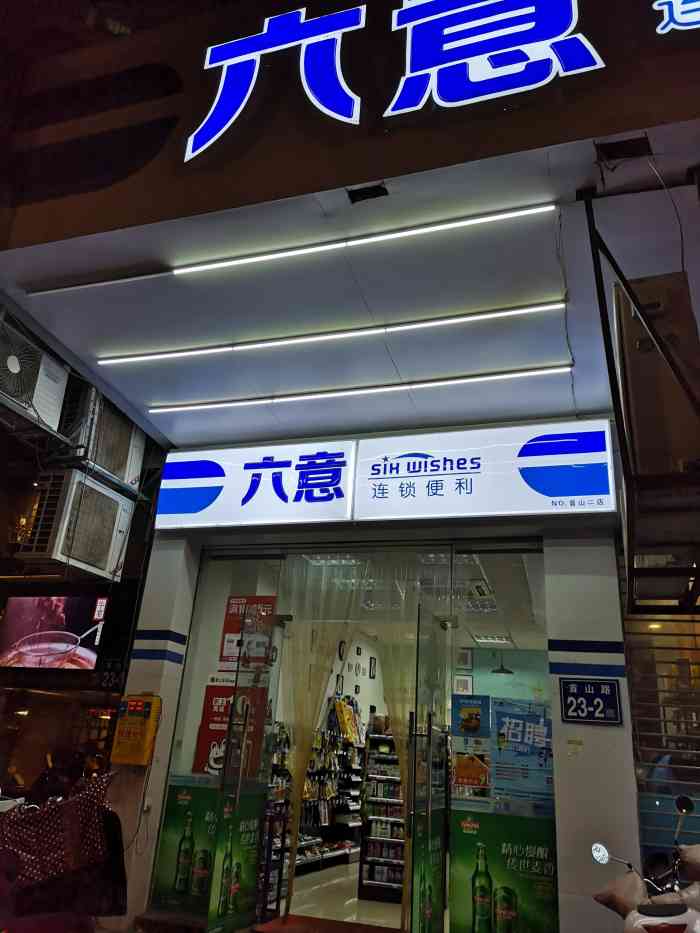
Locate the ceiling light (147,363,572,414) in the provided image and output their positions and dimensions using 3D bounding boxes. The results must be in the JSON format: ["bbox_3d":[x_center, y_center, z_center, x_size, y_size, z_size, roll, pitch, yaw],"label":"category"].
[{"bbox_3d":[-0.071,-0.613,5.941,3.580,0.040,0.040,-4,-25,18],"label":"ceiling light"}]

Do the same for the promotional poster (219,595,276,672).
[{"bbox_3d":[-0.907,1.492,6.506,0.490,0.680,0.015,-4,-25,18],"label":"promotional poster"}]

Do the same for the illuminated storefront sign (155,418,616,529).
[{"bbox_3d":[0.160,0.141,6.415,4.090,0.800,0.150,-4,-25,18],"label":"illuminated storefront sign"}]

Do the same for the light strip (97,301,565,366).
[{"bbox_3d":[-0.298,-0.942,5.249,3.550,0.040,0.040,-4,-25,18],"label":"light strip"}]

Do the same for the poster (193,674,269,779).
[{"bbox_3d":[-1.003,2.192,6.206,0.600,0.810,0.015,-4,-25,18],"label":"poster"}]

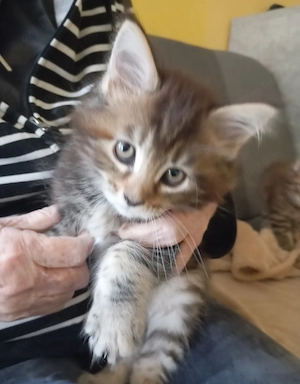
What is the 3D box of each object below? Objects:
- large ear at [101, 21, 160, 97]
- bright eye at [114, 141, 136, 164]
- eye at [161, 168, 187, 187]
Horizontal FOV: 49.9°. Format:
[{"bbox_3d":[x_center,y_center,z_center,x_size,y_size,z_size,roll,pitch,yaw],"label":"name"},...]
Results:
[{"bbox_3d":[-0.018,-0.118,0.285,0.049,0.064,0.025,-3,3,7],"label":"large ear"},{"bbox_3d":[-0.021,-0.032,0.263,0.016,0.015,0.009,21,6,1],"label":"bright eye"},{"bbox_3d":[0.019,-0.012,0.267,0.019,0.015,0.009,17,8,-8],"label":"eye"}]

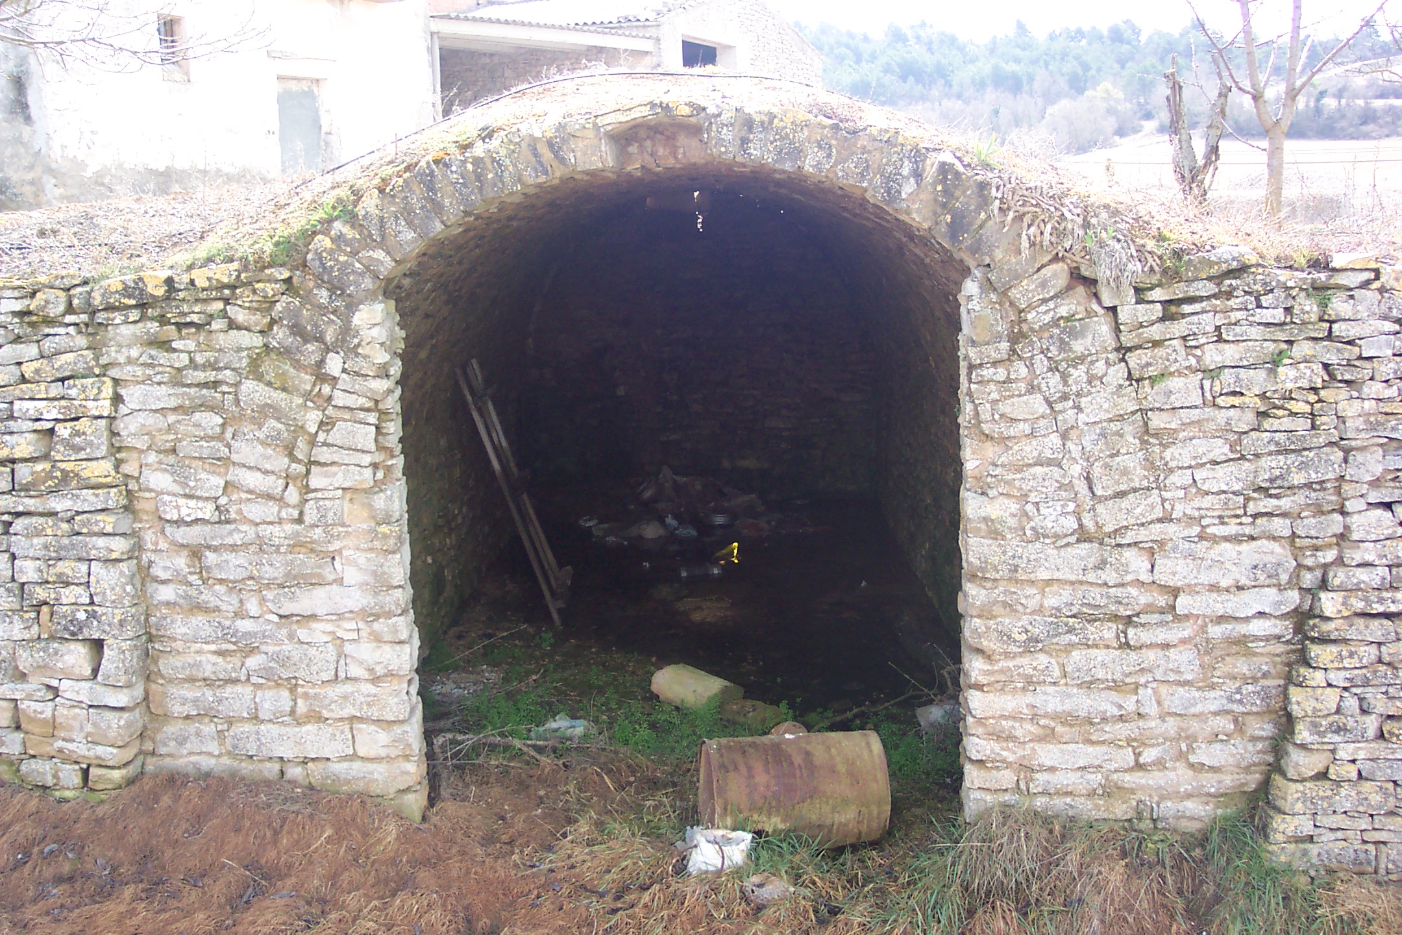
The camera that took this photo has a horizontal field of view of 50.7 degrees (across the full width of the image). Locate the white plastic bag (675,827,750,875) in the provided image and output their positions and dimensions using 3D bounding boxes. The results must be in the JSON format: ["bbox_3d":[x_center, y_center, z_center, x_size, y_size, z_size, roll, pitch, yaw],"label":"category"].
[{"bbox_3d":[0.067,1.862,7.200,0.340,0.170,0.210,-2,9,-10],"label":"white plastic bag"}]

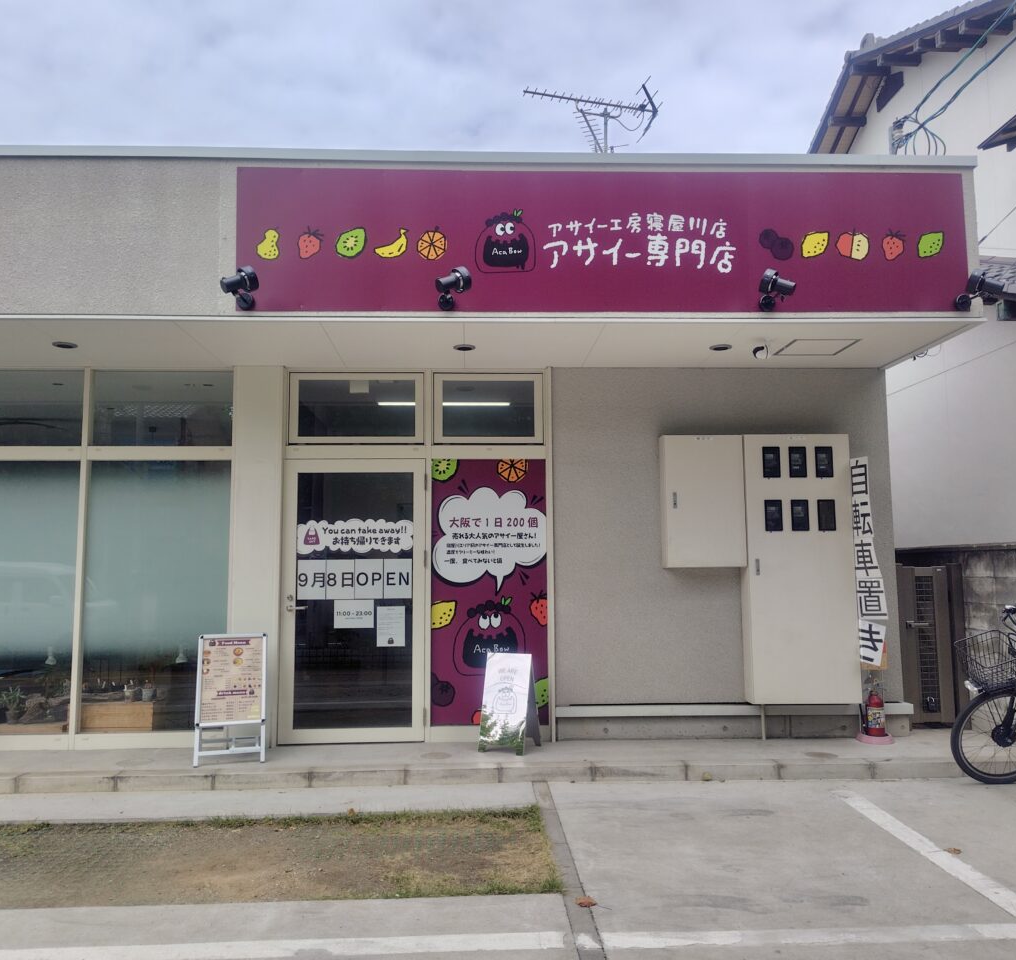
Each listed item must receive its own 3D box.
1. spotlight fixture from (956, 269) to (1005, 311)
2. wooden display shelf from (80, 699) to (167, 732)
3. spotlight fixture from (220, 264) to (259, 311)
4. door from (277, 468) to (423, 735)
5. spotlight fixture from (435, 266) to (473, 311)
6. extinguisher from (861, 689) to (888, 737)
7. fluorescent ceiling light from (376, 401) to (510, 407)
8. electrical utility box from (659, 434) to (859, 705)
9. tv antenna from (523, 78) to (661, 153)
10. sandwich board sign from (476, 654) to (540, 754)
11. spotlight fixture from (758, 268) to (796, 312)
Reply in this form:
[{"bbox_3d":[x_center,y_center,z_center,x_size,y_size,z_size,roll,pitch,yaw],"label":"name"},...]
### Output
[{"bbox_3d":[2.910,-1.193,5.233,0.220,0.200,0.260,5,-8,-40],"label":"spotlight fixture"},{"bbox_3d":[-2.987,1.803,6.495,0.620,0.240,0.280,0,-6,-2],"label":"wooden display shelf"},{"bbox_3d":[-1.613,-1.182,5.177,0.220,0.240,0.270,-6,3,44],"label":"spotlight fixture"},{"bbox_3d":[-1.141,0.889,6.369,1.070,2.095,0.060,0,-6,-2],"label":"door"},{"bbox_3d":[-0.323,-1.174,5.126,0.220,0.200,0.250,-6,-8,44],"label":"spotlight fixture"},{"bbox_3d":[2.665,1.665,6.200,0.165,0.420,0.145,0,-6,-2],"label":"extinguisher"},{"bbox_3d":[-0.591,-0.708,7.901,1.230,0.055,0.080,0,-6,-2],"label":"fluorescent ceiling light"},{"bbox_3d":[1.886,0.656,6.403,1.425,2.000,0.180,0,-6,-2],"label":"electrical utility box"},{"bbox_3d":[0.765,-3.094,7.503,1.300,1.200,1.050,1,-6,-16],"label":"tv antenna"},{"bbox_3d":[0.017,1.587,6.102,0.343,0.669,0.344,-3,-6,23],"label":"sandwich board sign"},{"bbox_3d":[1.654,-1.200,5.292,0.270,0.240,0.220,9,2,42],"label":"spotlight fixture"}]

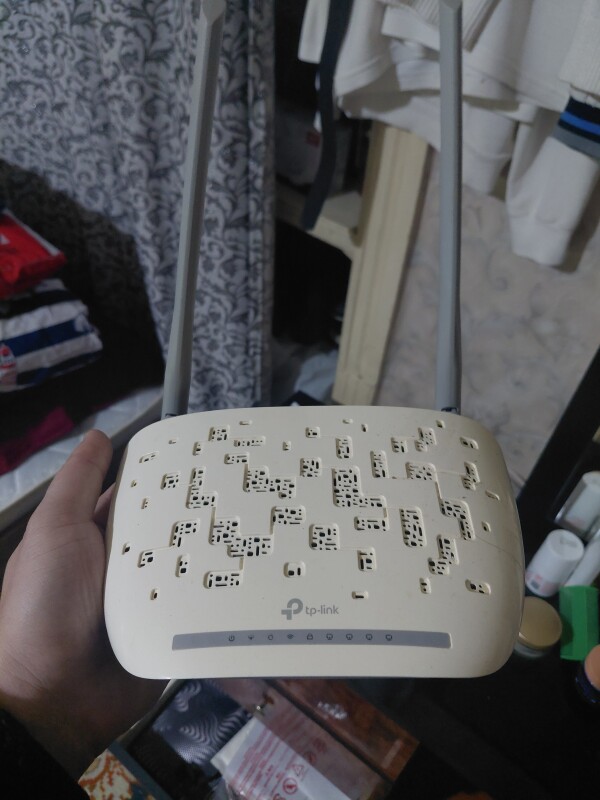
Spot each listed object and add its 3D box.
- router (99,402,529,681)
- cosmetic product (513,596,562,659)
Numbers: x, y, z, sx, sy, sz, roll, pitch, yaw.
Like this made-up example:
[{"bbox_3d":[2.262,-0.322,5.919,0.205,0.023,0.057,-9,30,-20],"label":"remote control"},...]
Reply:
[{"bbox_3d":[0.007,0.066,0.282,0.195,0.036,0.130,-1,63,1],"label":"router"},{"bbox_3d":[0.263,0.258,0.658,0.059,0.031,0.059,6,41,0],"label":"cosmetic product"}]

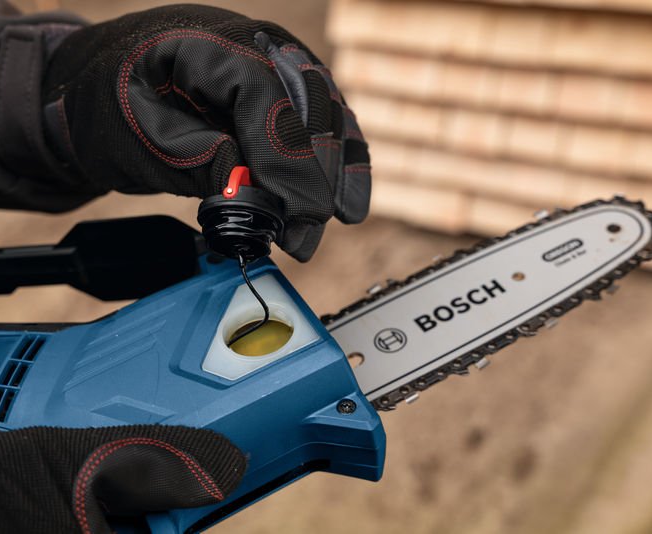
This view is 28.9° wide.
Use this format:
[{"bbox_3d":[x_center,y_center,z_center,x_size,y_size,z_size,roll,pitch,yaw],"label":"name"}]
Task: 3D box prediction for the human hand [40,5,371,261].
[{"bbox_3d":[-0.052,-0.057,0.545,0.138,0.102,0.100,8,6,11],"label":"human hand"}]

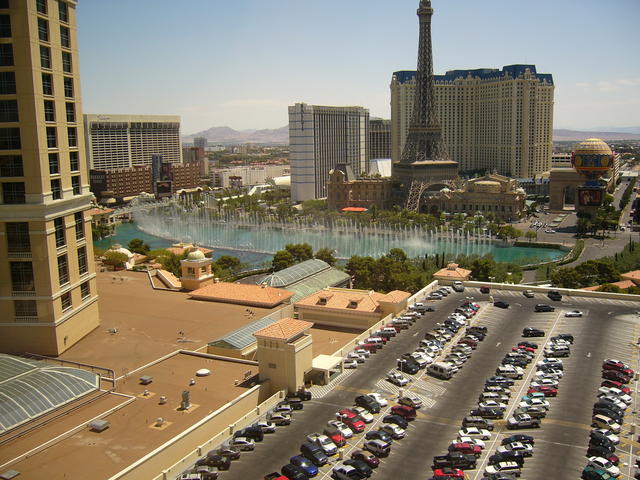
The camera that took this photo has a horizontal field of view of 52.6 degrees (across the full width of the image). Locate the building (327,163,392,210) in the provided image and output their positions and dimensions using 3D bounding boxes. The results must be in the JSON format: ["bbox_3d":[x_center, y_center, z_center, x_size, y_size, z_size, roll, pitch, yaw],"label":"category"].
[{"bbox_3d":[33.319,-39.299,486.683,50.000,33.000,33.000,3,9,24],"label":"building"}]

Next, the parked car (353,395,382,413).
[{"bbox_3d":[8.011,27.478,108.608,1.881,1.627,4.830,-7,11,-33],"label":"parked car"}]

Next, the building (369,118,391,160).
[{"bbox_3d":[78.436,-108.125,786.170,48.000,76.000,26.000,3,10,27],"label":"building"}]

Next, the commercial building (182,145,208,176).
[{"bbox_3d":[-147.624,-88.421,786.409,28.000,45.500,20.000,3,10,27],"label":"commercial building"}]

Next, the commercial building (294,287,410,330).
[{"bbox_3d":[9.211,16.669,171.383,22.700,7.400,23.000,3,10,27],"label":"commercial building"}]

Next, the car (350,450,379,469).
[{"bbox_3d":[6.397,30.492,90.350,1.684,1.416,4.306,-8,11,-35],"label":"car"}]

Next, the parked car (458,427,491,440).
[{"bbox_3d":[23.109,28.797,96.376,4.700,1.440,1.830,0,9,4],"label":"parked car"}]

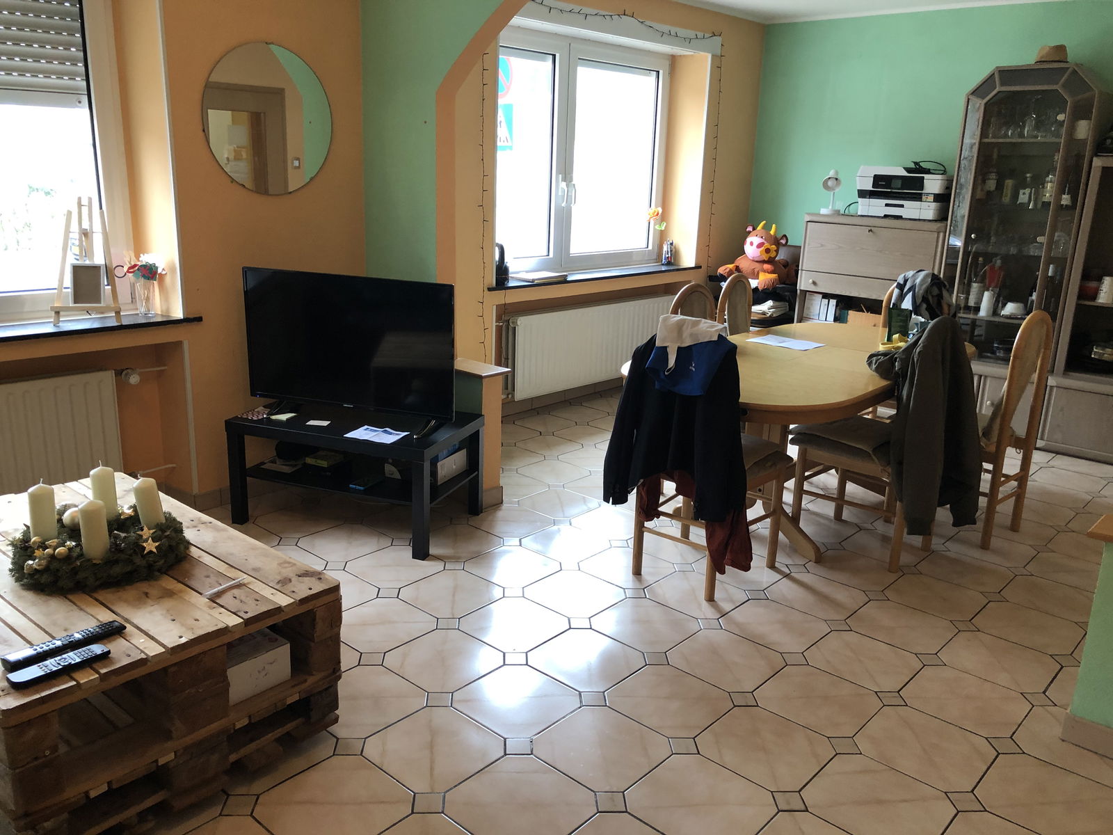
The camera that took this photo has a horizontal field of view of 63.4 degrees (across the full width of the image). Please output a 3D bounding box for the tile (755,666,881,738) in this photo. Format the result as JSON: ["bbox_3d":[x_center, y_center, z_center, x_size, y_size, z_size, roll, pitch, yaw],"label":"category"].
[{"bbox_3d":[0.776,0.835,2.665,0.312,0.010,0.312,15,20,39],"label":"tile"}]

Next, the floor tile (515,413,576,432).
[{"bbox_3d":[-0.064,0.039,5.410,0.314,0.012,0.314,16,21,40],"label":"floor tile"}]

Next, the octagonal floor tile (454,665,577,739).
[{"bbox_3d":[-0.115,0.822,2.615,0.315,0.010,0.315,15,20,39],"label":"octagonal floor tile"}]

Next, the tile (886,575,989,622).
[{"bbox_3d":[1.418,0.673,3.364,0.315,0.010,0.315,15,20,39],"label":"tile"}]

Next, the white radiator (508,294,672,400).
[{"bbox_3d":[0.281,-0.523,6.204,0.150,0.520,1.750,15,20,39],"label":"white radiator"}]

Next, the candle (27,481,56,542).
[{"bbox_3d":[-1.367,0.255,2.398,0.061,0.145,0.061,-3,16,-28],"label":"candle"}]

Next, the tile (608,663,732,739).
[{"bbox_3d":[0.333,0.834,2.652,0.313,0.010,0.313,15,20,39],"label":"tile"}]

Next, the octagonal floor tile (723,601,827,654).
[{"bbox_3d":[0.753,0.722,3.114,0.313,0.010,0.313,15,20,39],"label":"octagonal floor tile"}]

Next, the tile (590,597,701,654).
[{"bbox_3d":[0.305,0.711,3.072,0.315,0.010,0.315,15,20,39],"label":"tile"}]

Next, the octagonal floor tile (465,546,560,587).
[{"bbox_3d":[-0.168,0.580,3.470,0.310,0.010,0.310,16,21,40],"label":"octagonal floor tile"}]

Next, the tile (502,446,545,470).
[{"bbox_3d":[-0.250,0.215,4.774,0.315,0.010,0.315,15,20,39],"label":"tile"}]

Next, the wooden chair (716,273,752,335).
[{"bbox_3d":[1.106,-0.204,4.568,0.500,1.000,0.440,13,19,35],"label":"wooden chair"}]

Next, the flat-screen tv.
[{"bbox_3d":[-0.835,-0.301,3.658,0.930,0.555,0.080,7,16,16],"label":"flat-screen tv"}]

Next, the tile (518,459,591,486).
[{"bbox_3d":[-0.012,0.282,4.576,0.313,0.010,0.313,15,20,39],"label":"tile"}]

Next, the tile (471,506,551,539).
[{"bbox_3d":[-0.195,0.460,3.914,0.313,0.010,0.313,15,20,39],"label":"tile"}]

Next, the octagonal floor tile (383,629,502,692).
[{"bbox_3d":[-0.351,0.758,2.822,0.310,0.010,0.310,16,21,40],"label":"octagonal floor tile"}]

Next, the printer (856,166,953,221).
[{"bbox_3d":[2.286,-1.443,5.807,0.565,0.320,0.420,16,20,40],"label":"printer"}]

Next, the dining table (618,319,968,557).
[{"bbox_3d":[1.078,0.091,3.969,0.917,0.748,2.030,15,20,39],"label":"dining table"}]

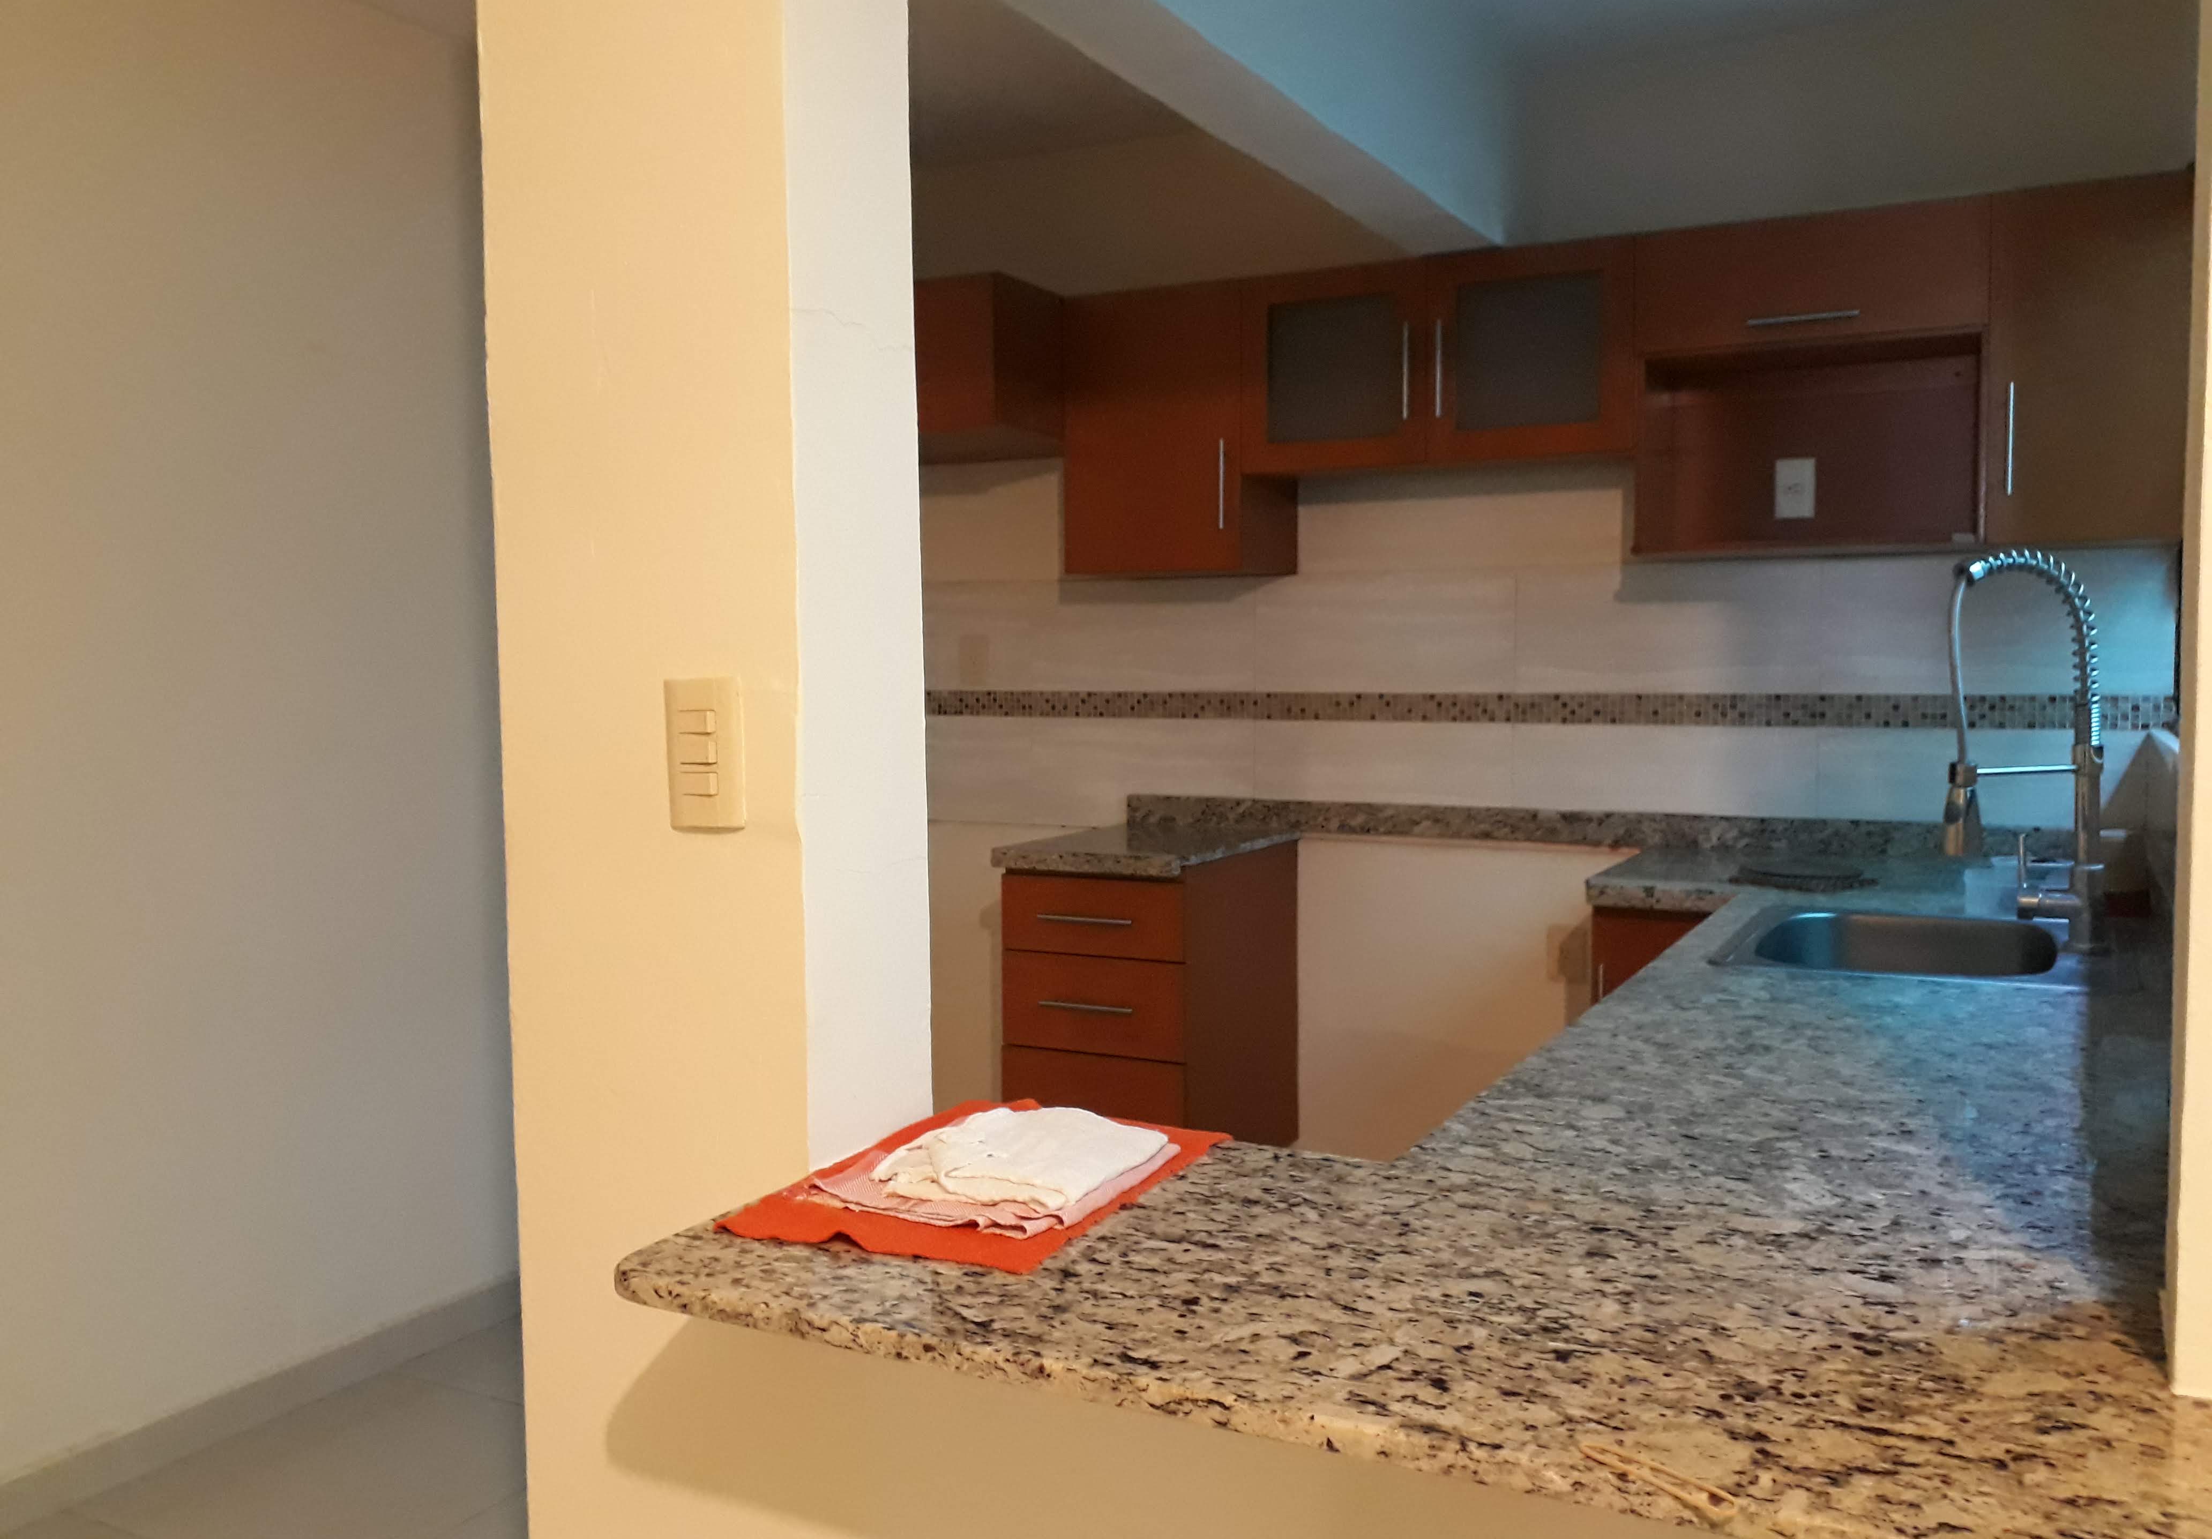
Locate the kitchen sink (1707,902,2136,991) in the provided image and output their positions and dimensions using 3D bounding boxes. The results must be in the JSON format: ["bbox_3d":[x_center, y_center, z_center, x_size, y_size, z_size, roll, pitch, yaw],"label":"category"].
[{"bbox_3d":[1.111,0.318,2.347,0.469,0.175,0.570,2,4,28],"label":"kitchen sink"}]

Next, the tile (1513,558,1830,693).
[{"bbox_3d":[1.126,-0.283,3.488,0.601,0.264,0.010,2,4,28],"label":"tile"}]

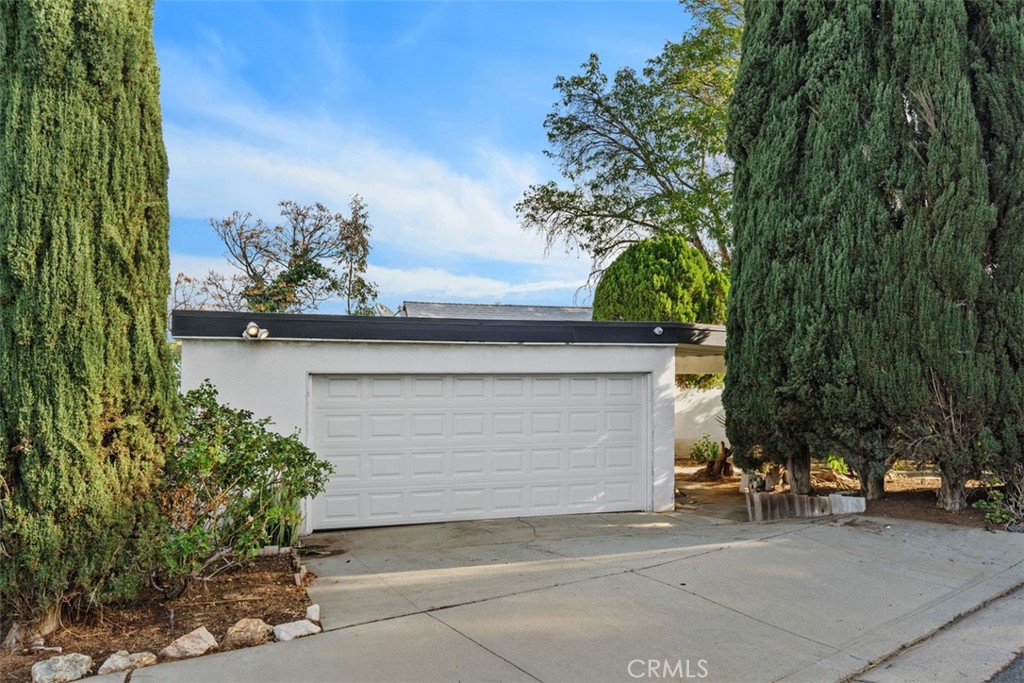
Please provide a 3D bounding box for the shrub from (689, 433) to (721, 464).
[{"bbox_3d":[4.195,2.332,15.500,0.680,0.720,0.620,1,-2,-17],"label":"shrub"}]

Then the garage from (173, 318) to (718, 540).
[{"bbox_3d":[-1.452,1.182,12.966,7.750,2.900,6.200,1,-2,-17],"label":"garage"}]

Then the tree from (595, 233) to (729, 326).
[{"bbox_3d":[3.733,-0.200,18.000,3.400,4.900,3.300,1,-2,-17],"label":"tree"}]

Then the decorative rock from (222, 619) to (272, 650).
[{"bbox_3d":[-1.309,1.450,3.520,0.230,0.130,0.180,1,-2,-30],"label":"decorative rock"}]

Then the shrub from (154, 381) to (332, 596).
[{"bbox_3d":[-1.963,1.067,5.200,1.300,1.500,1.250,1,-2,-17],"label":"shrub"}]

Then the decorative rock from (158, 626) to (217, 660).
[{"bbox_3d":[-1.533,1.427,3.360,0.250,0.140,0.170,1,-2,-30],"label":"decorative rock"}]

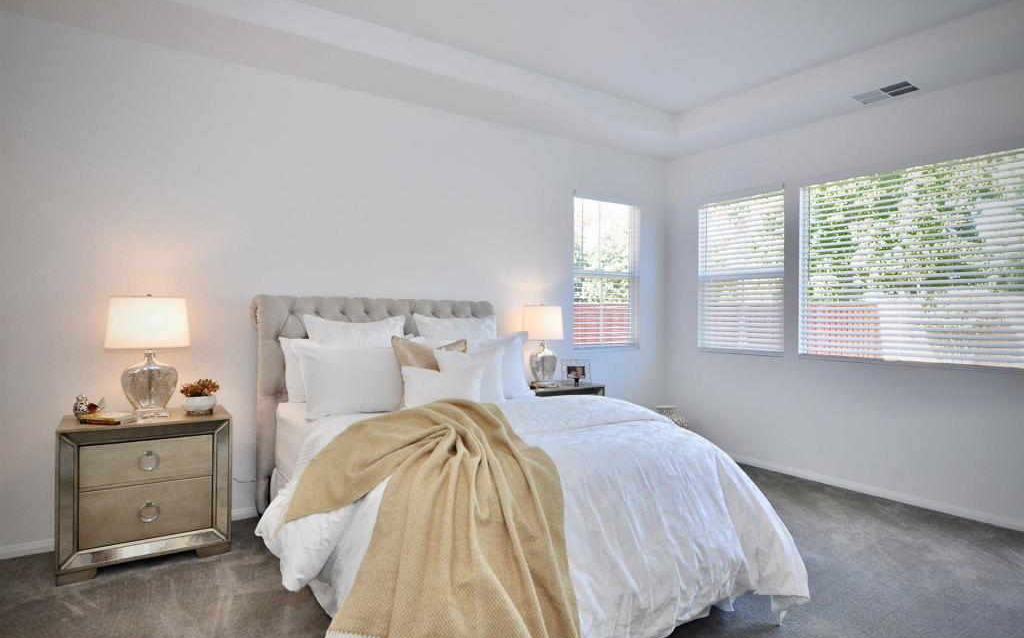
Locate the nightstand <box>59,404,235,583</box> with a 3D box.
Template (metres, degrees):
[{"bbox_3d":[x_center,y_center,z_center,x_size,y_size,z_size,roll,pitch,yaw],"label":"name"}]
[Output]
[{"bbox_3d":[-1.894,0.864,2.839,0.705,0.713,0.430,0,1,-32],"label":"nightstand"}]

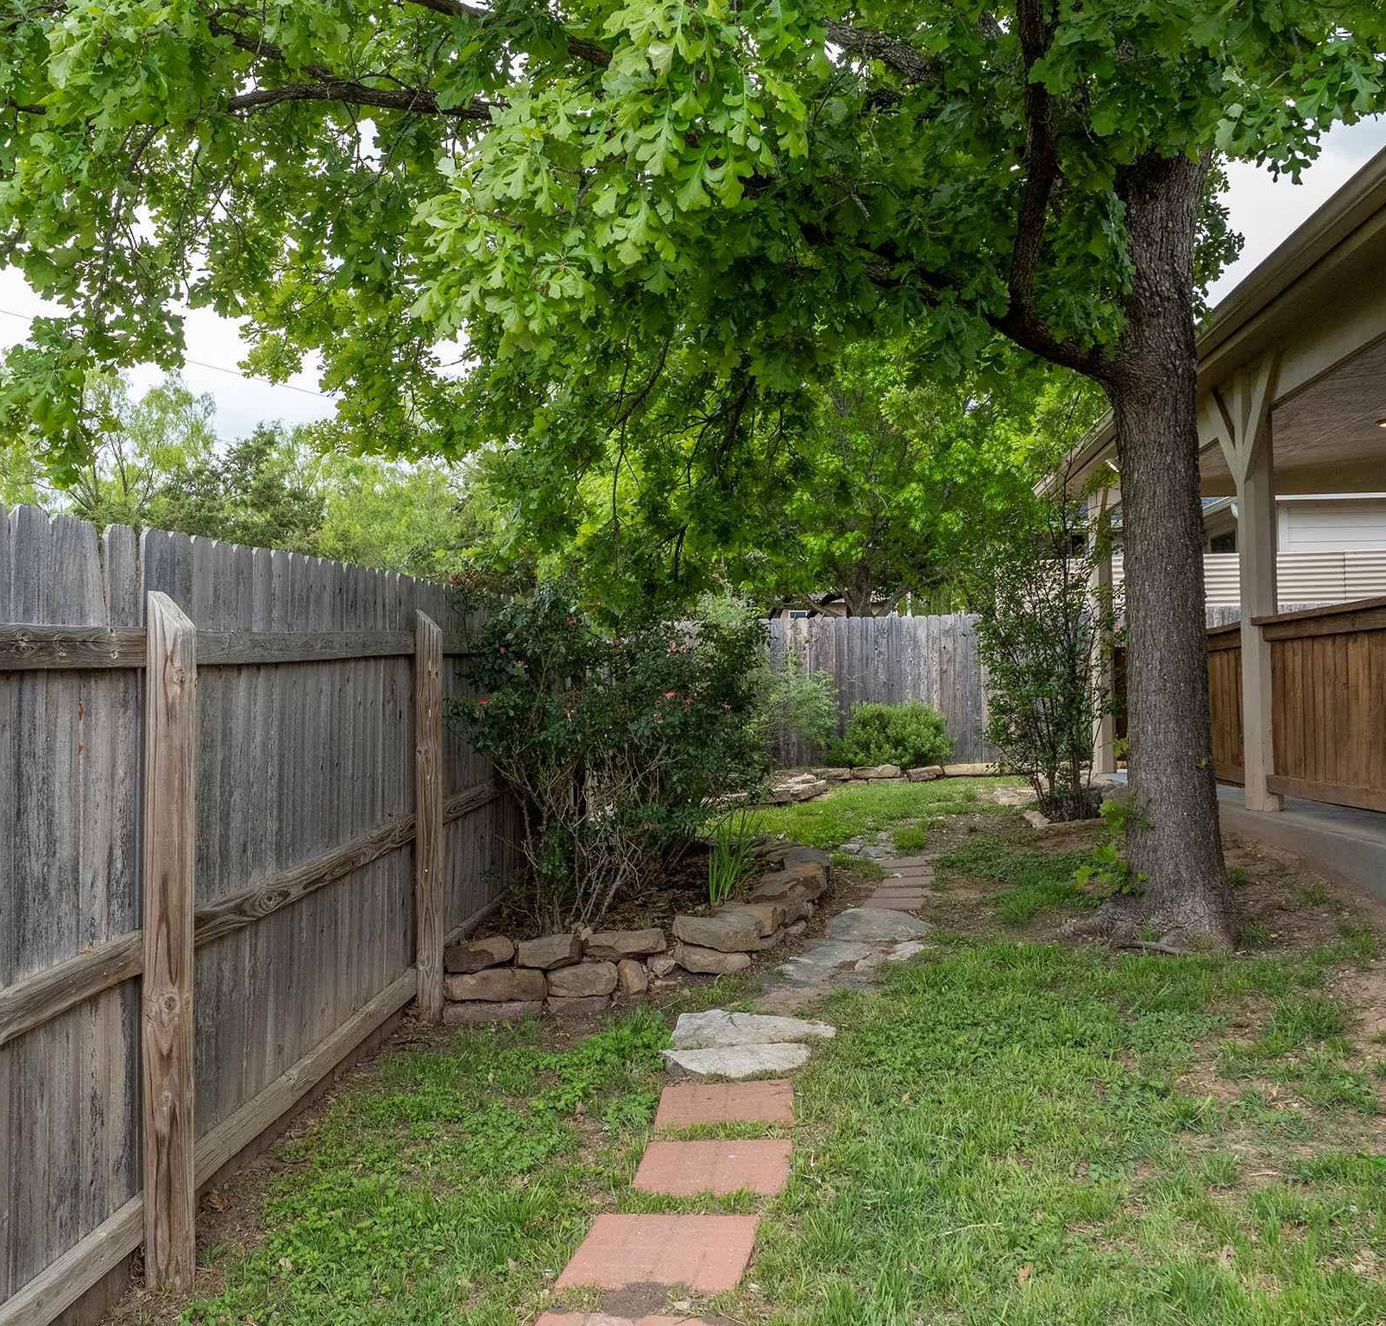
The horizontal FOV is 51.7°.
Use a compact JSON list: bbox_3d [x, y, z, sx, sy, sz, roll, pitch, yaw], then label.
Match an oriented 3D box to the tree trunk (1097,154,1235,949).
[{"bbox_3d":[2.040,-0.530,6.200,0.530,3.360,0.520,0,-1,4],"label":"tree trunk"}]

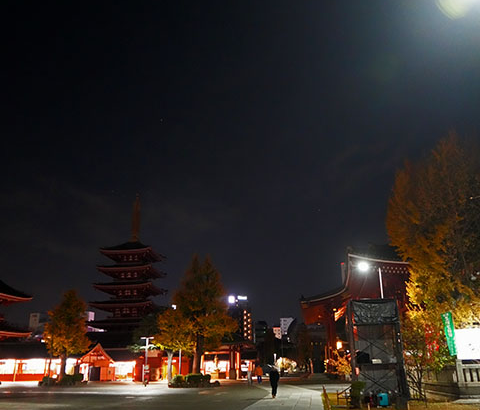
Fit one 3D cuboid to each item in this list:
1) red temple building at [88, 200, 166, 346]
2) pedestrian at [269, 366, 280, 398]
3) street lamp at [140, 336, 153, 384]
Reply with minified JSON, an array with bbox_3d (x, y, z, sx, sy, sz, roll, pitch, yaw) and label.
[{"bbox_3d":[-32.146,20.947,143.644,19.000,51.400,19.000,-3,-19,8],"label":"red temple building"},{"bbox_3d":[1.848,9.561,26.014,0.500,1.680,0.330,-3,-19,8],"label":"pedestrian"},{"bbox_3d":[-9.511,15.913,49.244,1.350,4.500,0.300,-3,-19,8],"label":"street lamp"}]

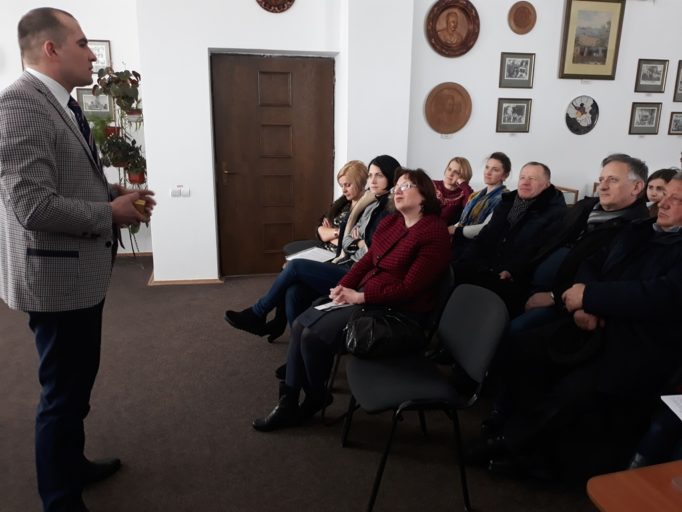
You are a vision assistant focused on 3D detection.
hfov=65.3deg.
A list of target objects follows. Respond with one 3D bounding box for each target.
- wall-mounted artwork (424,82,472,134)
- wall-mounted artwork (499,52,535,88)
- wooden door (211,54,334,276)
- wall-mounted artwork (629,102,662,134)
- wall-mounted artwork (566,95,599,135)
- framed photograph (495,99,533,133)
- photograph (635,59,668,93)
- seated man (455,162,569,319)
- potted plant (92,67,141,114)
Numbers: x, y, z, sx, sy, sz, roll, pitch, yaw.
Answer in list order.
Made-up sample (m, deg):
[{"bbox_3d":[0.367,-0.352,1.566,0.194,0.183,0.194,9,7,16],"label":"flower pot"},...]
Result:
[{"bbox_3d":[1.086,-1.474,5.329,0.492,0.506,0.030,-2,13,-10],"label":"wall-mounted artwork"},{"bbox_3d":[1.793,-1.866,5.371,0.367,0.338,0.030,-2,13,-10],"label":"wall-mounted artwork"},{"bbox_3d":[-0.612,-0.807,5.062,1.109,2.051,0.060,-2,13,-10],"label":"wooden door"},{"bbox_3d":[3.307,-1.480,5.750,0.360,0.333,0.030,-2,13,-10],"label":"wall-mounted artwork"},{"bbox_3d":[2.557,-1.481,5.607,0.387,0.405,0.030,-2,13,-10],"label":"wall-mounted artwork"},{"bbox_3d":[1.791,-1.440,5.471,0.372,0.335,0.030,-2,13,-10],"label":"framed photograph"},{"bbox_3d":[3.316,-1.906,5.652,0.361,0.330,0.030,-2,13,-10],"label":"photograph"},{"bbox_3d":[1.144,-0.030,3.634,0.820,1.220,0.600,-7,15,-28],"label":"seated man"},{"bbox_3d":[-2.236,-1.644,5.331,0.420,0.440,0.380,-2,13,-10],"label":"potted plant"}]

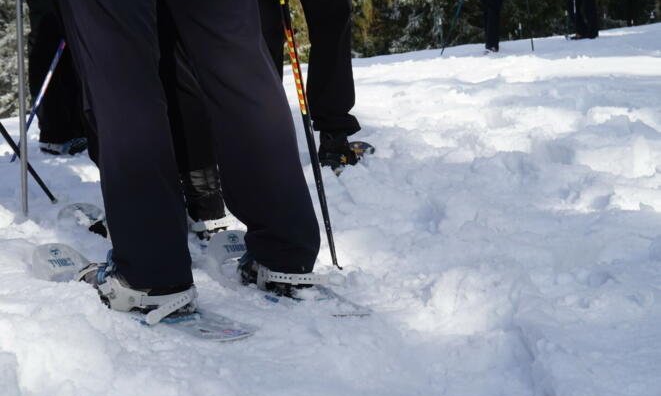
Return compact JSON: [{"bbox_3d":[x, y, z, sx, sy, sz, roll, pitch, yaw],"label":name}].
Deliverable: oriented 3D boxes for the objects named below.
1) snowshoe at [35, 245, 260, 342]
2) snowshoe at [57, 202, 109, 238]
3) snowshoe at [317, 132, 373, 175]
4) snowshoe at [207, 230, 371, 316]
[{"bbox_3d":[-0.429,0.199,3.136,0.600,0.140,0.210,16,15,27],"label":"snowshoe"},{"bbox_3d":[-0.584,0.096,3.971,0.210,0.140,0.600,-9,18,-43],"label":"snowshoe"},{"bbox_3d":[0.024,-0.160,5.390,0.210,0.140,0.600,4,16,22],"label":"snowshoe"},{"bbox_3d":[-0.112,0.172,3.375,0.210,0.140,0.600,-6,16,-34],"label":"snowshoe"}]

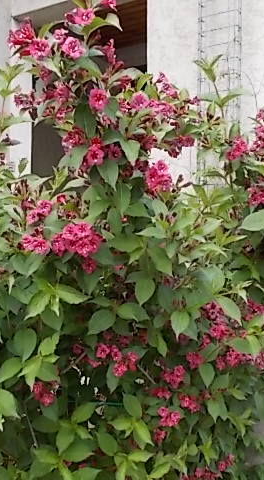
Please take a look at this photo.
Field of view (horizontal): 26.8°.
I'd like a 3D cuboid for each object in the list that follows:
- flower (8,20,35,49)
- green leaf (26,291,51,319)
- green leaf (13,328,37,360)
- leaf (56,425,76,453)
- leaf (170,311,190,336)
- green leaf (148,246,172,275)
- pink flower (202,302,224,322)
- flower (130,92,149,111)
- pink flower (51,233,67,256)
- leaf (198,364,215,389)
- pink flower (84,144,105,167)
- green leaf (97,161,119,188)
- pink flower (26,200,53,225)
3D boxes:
[{"bbox_3d":[-0.304,-0.565,1.520,0.071,0.077,0.060,0,0,-11],"label":"flower"},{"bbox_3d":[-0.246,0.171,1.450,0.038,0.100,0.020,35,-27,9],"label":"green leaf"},{"bbox_3d":[-0.271,0.264,1.400,0.058,0.077,0.035,0,0,-5],"label":"green leaf"},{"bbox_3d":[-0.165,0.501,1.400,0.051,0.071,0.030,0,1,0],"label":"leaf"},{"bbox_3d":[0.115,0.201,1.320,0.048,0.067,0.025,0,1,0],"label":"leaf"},{"bbox_3d":[0.080,0.060,1.550,0.064,0.076,0.035,0,0,3],"label":"green leaf"},{"bbox_3d":[0.215,0.193,1.480,0.061,0.051,0.047,0,0,4],"label":"pink flower"},{"bbox_3d":[0.020,-0.362,1.450,0.045,0.045,0.042,0,0,0],"label":"flower"},{"bbox_3d":[-0.176,0.011,1.330,0.036,0.055,0.040,0,0,6],"label":"pink flower"},{"bbox_3d":[0.195,0.354,1.450,0.040,0.065,0.025,0,0,-1],"label":"leaf"},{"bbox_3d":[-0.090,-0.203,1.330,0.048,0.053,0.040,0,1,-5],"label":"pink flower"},{"bbox_3d":[-0.056,-0.164,1.380,0.050,0.096,0.016,-14,-24,-9],"label":"green leaf"},{"bbox_3d":[-0.264,-0.078,1.580,0.071,0.066,0.050,0,0,-9],"label":"pink flower"}]

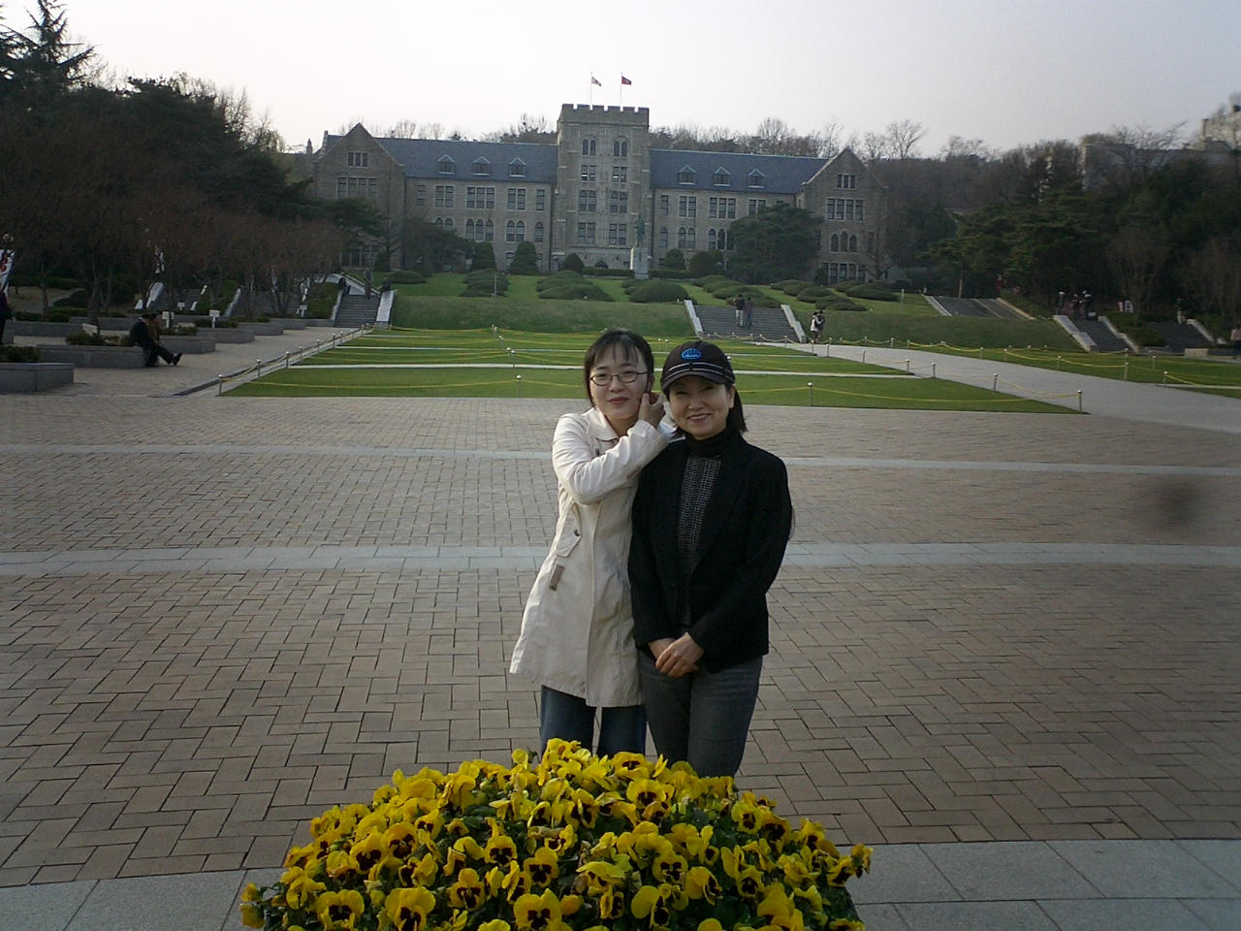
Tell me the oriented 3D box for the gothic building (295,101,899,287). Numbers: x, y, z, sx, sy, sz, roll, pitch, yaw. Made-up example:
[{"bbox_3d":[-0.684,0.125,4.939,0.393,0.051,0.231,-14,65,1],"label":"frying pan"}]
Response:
[{"bbox_3d":[-3.447,-34.167,168.835,68.000,20.300,22.000,1,7,-7],"label":"gothic building"}]

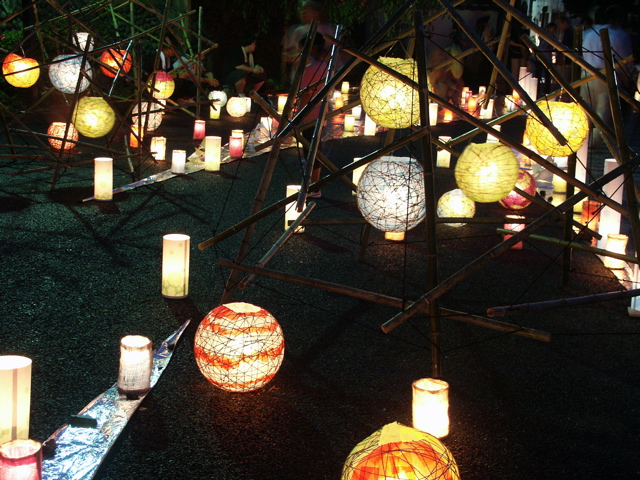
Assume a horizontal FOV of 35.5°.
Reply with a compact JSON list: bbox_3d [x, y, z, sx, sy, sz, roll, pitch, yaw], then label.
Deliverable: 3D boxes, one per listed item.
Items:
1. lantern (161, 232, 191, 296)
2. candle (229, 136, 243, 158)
[{"bbox_3d":[-0.713,0.131,4.952,0.132,0.297,0.132,4,13,0],"label":"lantern"},{"bbox_3d":[-0.811,-0.897,9.659,0.126,0.195,0.126,4,13,0],"label":"candle"}]

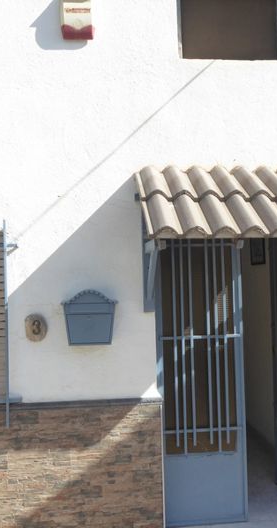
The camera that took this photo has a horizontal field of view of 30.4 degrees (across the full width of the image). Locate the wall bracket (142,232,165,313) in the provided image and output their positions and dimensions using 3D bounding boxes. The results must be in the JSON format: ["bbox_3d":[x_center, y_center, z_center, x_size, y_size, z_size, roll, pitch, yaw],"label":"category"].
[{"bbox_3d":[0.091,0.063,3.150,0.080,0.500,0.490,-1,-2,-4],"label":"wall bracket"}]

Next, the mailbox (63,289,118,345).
[{"bbox_3d":[-0.312,0.349,3.304,0.356,0.353,0.105,-1,-2,-4],"label":"mailbox"}]

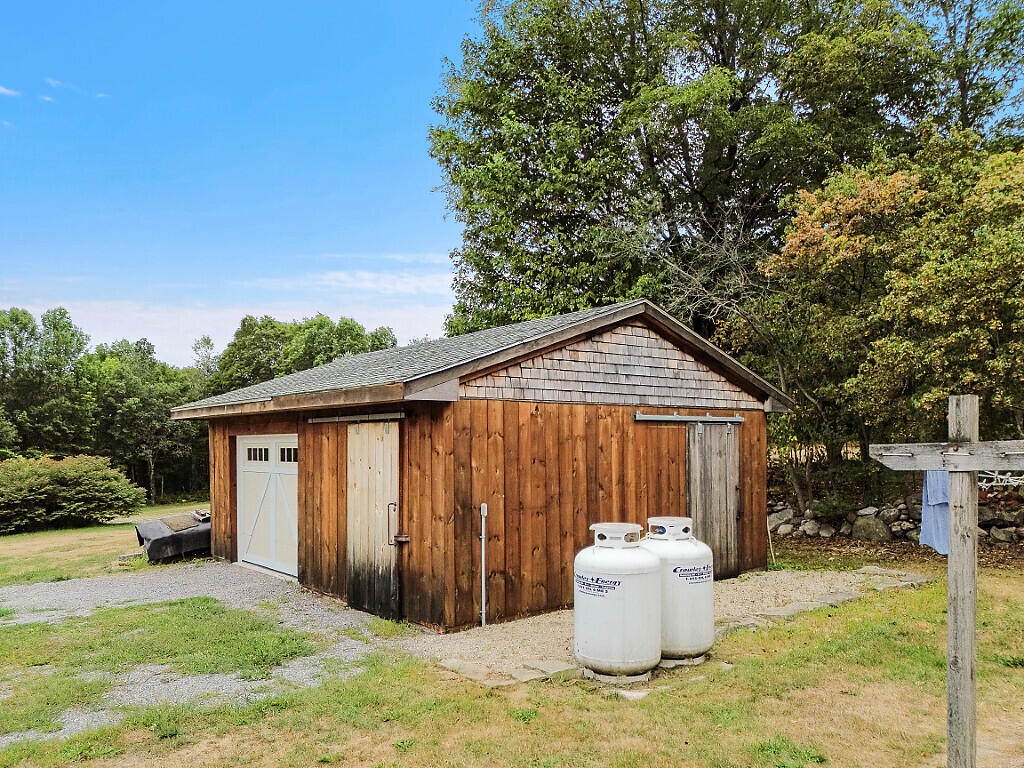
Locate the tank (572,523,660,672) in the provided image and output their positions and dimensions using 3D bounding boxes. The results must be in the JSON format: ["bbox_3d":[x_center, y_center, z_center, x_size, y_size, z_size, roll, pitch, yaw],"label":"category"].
[{"bbox_3d":[0.935,1.885,6.280,0.760,1.300,0.760,0,-2,0],"label":"tank"}]

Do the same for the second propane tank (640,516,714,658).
[{"bbox_3d":[1.550,1.950,6.800,0.760,1.300,0.760,0,-2,0],"label":"second propane tank"}]

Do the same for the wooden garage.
[{"bbox_3d":[-0.998,0.998,12.250,7.200,3.900,8.150,2,-3,-39],"label":"wooden garage"}]

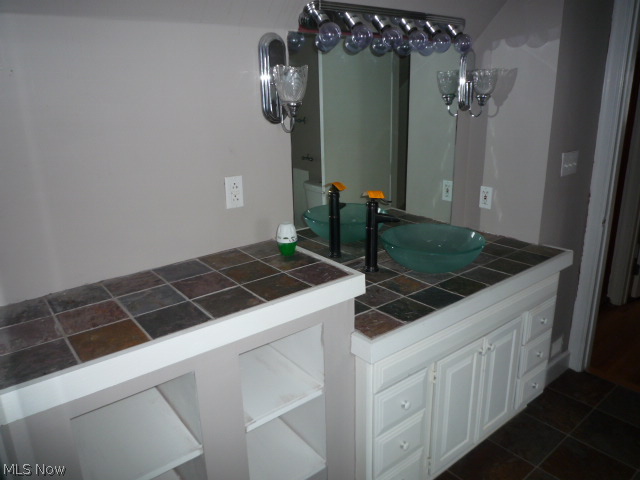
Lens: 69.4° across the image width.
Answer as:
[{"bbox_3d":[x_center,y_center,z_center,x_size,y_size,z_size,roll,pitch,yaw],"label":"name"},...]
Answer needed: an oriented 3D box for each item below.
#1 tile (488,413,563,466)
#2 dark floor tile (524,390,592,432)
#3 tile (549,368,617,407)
[{"bbox_3d":[1.037,0.980,2.323,0.301,0.010,0.264,-15,21,-35],"label":"tile"},{"bbox_3d":[1.279,0.917,2.499,0.301,0.010,0.264,-15,21,-35],"label":"dark floor tile"},{"bbox_3d":[1.520,0.854,2.676,0.301,0.010,0.264,-15,21,-35],"label":"tile"}]

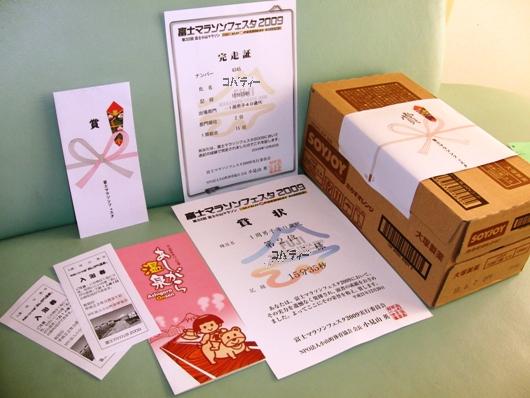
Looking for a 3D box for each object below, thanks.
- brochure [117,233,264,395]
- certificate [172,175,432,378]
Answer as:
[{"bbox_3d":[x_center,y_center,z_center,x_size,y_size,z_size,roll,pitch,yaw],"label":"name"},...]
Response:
[{"bbox_3d":[-0.096,0.115,0.640,0.101,0.004,0.213,-15,43,-26],"label":"brochure"},{"bbox_3d":[0.035,0.073,0.716,0.210,0.004,0.297,-14,43,-25],"label":"certificate"}]

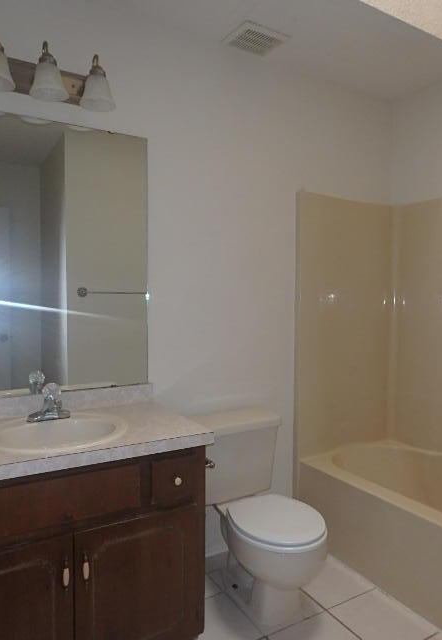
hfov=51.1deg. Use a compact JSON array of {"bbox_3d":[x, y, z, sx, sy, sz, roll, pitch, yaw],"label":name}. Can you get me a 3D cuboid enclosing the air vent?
[{"bbox_3d":[0.157,-1.240,2.054,0.235,0.025,0.200,-1,2,-30],"label":"air vent"}]

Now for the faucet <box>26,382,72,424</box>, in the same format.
[{"bbox_3d":[-0.591,0.286,1.611,0.150,0.130,0.160,-1,2,-30],"label":"faucet"}]

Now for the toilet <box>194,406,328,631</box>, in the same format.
[{"bbox_3d":[0.170,0.822,1.891,0.415,0.744,0.655,-1,2,-30],"label":"toilet"}]

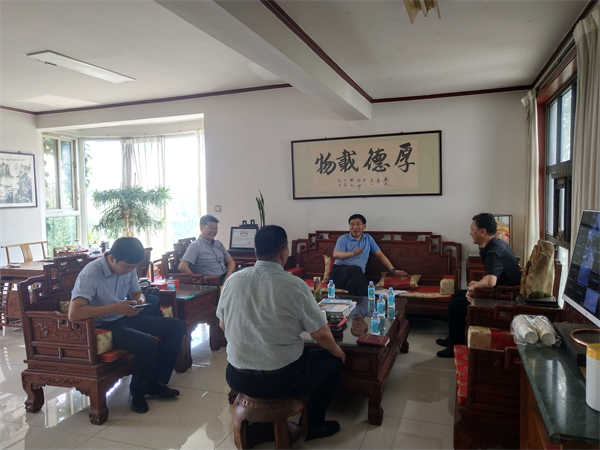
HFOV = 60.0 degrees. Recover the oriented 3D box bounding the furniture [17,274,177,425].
[{"bbox_3d":[-1.622,0.851,4.332,0.812,1.076,1.147,-1,3,17],"label":"furniture"}]

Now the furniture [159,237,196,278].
[{"bbox_3d":[-1.029,0.718,6.247,0.812,1.076,1.147,-1,3,17],"label":"furniture"}]

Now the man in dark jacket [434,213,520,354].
[{"bbox_3d":[1.650,0.565,4.852,0.771,1.340,0.629,-1,3,20],"label":"man in dark jacket"}]

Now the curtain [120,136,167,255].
[{"bbox_3d":[-2.398,-0.305,8.111,0.820,2.160,0.140,0,4,19],"label":"curtain"}]

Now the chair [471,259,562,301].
[{"bbox_3d":[1.838,0.642,4.517,0.720,1.000,0.800,0,4,17],"label":"chair"}]

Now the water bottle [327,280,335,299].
[{"bbox_3d":[0.278,0.586,4.752,0.060,0.172,0.060,0,4,17],"label":"water bottle"}]

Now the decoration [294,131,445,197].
[{"bbox_3d":[0.788,-0.708,6.384,1.837,0.736,0.036,-1,3,17],"label":"decoration"}]

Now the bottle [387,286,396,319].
[{"bbox_3d":[0.833,0.646,4.739,0.064,0.188,0.064,-1,3,17],"label":"bottle"}]

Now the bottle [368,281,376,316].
[{"bbox_3d":[0.694,0.635,5.022,0.064,0.188,0.064,-1,3,17],"label":"bottle"}]

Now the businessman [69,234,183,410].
[{"bbox_3d":[-1.267,0.687,3.746,0.780,1.190,0.570,0,4,24],"label":"businessman"}]

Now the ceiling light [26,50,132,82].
[{"bbox_3d":[-1.966,-1.465,4.828,0.250,0.055,1.220,0,4,17],"label":"ceiling light"}]

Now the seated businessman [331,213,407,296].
[{"bbox_3d":[0.737,0.549,5.645,0.771,1.350,0.761,-1,3,13],"label":"seated businessman"}]

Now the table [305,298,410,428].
[{"bbox_3d":[0.268,0.963,4.133,1.050,0.500,1.580,0,4,17],"label":"table"}]

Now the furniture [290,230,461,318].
[{"bbox_3d":[0.697,0.606,5.569,1.980,1.010,0.800,0,4,19],"label":"furniture"}]

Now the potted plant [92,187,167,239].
[{"bbox_3d":[-2.364,0.265,7.356,1.020,1.600,1.020,0,4,17],"label":"potted plant"}]

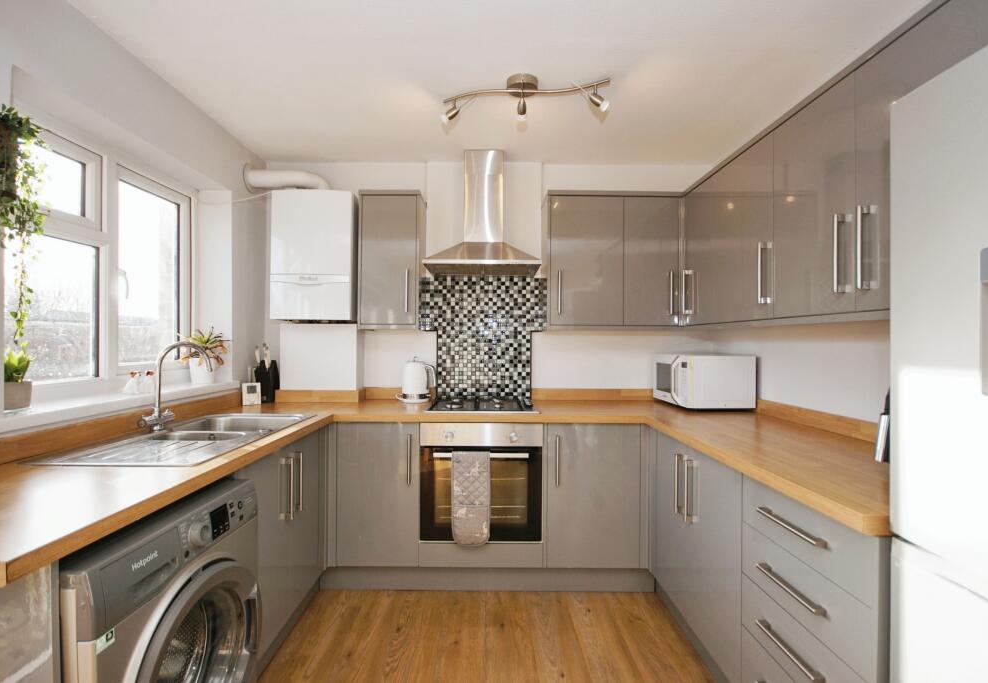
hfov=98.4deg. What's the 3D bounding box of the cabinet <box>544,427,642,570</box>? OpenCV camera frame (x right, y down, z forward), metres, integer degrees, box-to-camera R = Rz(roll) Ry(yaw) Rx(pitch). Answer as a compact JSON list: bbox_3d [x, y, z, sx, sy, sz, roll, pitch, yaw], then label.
[{"bbox_3d":[0.476,0.744,2.360,0.460,0.715,0.580,0,0,-1],"label":"cabinet"}]

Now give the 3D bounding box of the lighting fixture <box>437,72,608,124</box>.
[{"bbox_3d":[0.124,-1.020,1.815,0.710,0.150,0.160,0,0,7],"label":"lighting fixture"}]

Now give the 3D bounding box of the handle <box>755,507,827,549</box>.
[{"bbox_3d":[0.756,0.469,1.090,0.036,0.016,0.225,0,0,-1],"label":"handle"}]

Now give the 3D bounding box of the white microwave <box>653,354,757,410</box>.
[{"bbox_3d":[1.170,0.213,2.410,0.375,0.275,0.440,0,0,2],"label":"white microwave"}]

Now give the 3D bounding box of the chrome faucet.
[{"bbox_3d":[-1.200,0.170,1.645,0.240,0.340,0.170,0,0,-1],"label":"chrome faucet"}]

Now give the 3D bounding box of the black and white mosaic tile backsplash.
[{"bbox_3d":[-0.060,-0.028,2.630,0.735,0.770,0.015,0,0,0],"label":"black and white mosaic tile backsplash"}]

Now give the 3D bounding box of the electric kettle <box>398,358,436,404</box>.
[{"bbox_3d":[-0.444,0.222,2.455,0.215,0.255,0.170,0,0,-3],"label":"electric kettle"}]

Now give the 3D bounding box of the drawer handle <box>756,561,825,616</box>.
[{"bbox_3d":[0.736,0.609,1.067,0.034,0.016,0.216,0,0,0],"label":"drawer handle"}]

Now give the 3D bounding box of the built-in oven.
[{"bbox_3d":[-0.061,0.690,2.345,0.600,0.595,0.560,0,0,0],"label":"built-in oven"}]

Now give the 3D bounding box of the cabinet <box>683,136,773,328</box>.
[{"bbox_3d":[1.207,-0.436,1.965,0.310,0.720,0.700,0,0,-1],"label":"cabinet"}]

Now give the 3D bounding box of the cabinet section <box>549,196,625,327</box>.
[{"bbox_3d":[0.505,-0.439,2.485,0.408,0.709,0.315,0,0,0],"label":"cabinet section"}]

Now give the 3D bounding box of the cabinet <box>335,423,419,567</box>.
[{"bbox_3d":[-0.567,0.746,2.365,0.405,0.715,0.580,0,0,0],"label":"cabinet"}]

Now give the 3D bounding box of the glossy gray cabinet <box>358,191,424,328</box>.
[{"bbox_3d":[-0.573,-0.446,2.475,0.312,0.750,0.330,0,0,0],"label":"glossy gray cabinet"}]

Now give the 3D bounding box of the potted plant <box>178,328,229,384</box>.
[{"bbox_3d":[-1.485,0.075,2.190,0.230,0.290,0.230,0,0,0],"label":"potted plant"}]

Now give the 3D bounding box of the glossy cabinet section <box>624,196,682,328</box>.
[{"bbox_3d":[0.861,-0.437,2.488,0.305,0.709,0.315,0,0,0],"label":"glossy cabinet section"}]

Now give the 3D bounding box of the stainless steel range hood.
[{"bbox_3d":[-0.060,-0.752,2.400,0.600,0.715,0.480,0,0,0],"label":"stainless steel range hood"}]

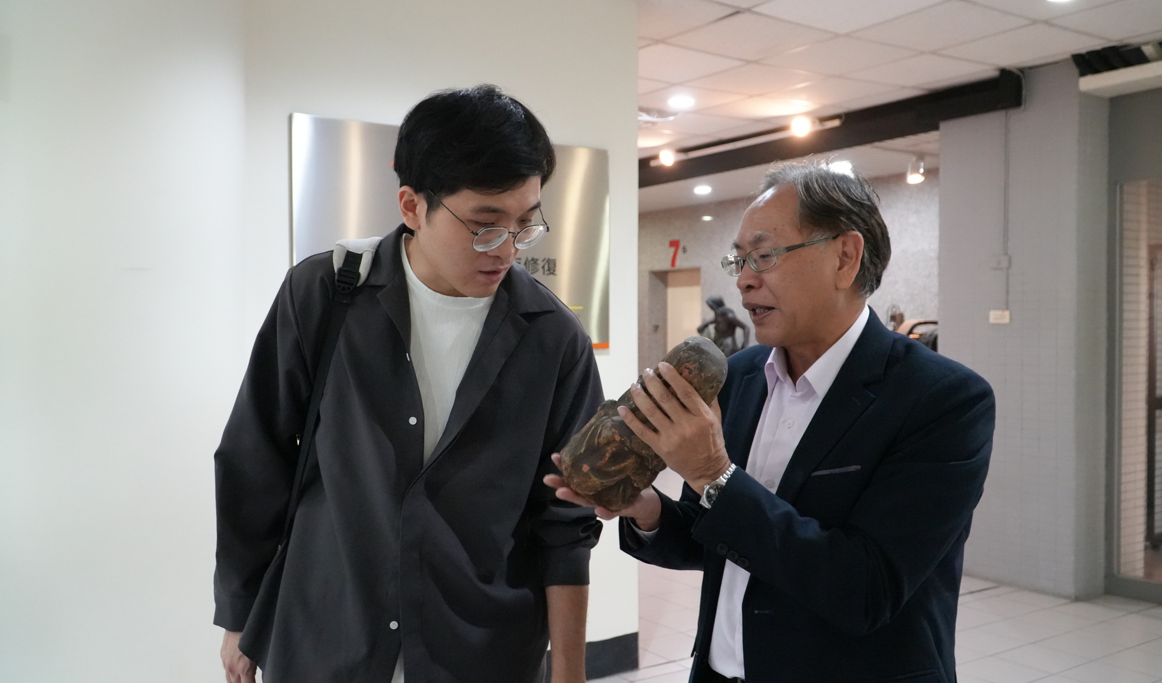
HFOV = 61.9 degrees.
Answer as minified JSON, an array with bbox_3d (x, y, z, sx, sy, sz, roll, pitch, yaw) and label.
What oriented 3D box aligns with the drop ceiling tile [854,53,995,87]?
[{"bbox_3d":[1.802,-1.460,5.209,0.600,0.020,0.600,-1,2,-33],"label":"drop ceiling tile"}]

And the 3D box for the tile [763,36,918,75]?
[{"bbox_3d":[1.295,-1.447,4.883,0.603,0.020,0.603,-1,2,-33],"label":"tile"}]

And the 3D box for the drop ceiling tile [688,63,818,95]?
[{"bbox_3d":[0.968,-1.470,5.386,0.600,0.020,0.600,-1,2,-33],"label":"drop ceiling tile"}]

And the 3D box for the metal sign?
[{"bbox_3d":[-0.417,-0.350,3.458,1.229,0.775,0.040,-1,2,-33],"label":"metal sign"}]

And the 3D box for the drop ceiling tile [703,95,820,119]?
[{"bbox_3d":[1.146,-1.499,6.220,0.600,0.020,0.600,-1,2,-33],"label":"drop ceiling tile"}]

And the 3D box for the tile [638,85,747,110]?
[{"bbox_3d":[0.640,-1.489,5.891,0.600,0.020,0.600,-1,2,-33],"label":"tile"}]

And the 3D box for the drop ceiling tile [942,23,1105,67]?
[{"bbox_3d":[2.130,-1.445,4.708,0.603,0.020,0.603,-1,2,-33],"label":"drop ceiling tile"}]

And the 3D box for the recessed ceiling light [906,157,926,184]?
[{"bbox_3d":[2.745,-1.399,7.936,0.150,0.210,0.160,0,1,19],"label":"recessed ceiling light"}]

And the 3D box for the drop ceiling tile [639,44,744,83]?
[{"bbox_3d":[0.461,-1.449,5.059,0.603,0.020,0.603,-1,2,-33],"label":"drop ceiling tile"}]

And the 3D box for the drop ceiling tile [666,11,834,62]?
[{"bbox_3d":[0.790,-1.438,4.554,0.603,0.020,0.603,-1,2,-33],"label":"drop ceiling tile"}]

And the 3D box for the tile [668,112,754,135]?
[{"bbox_3d":[0.817,-1.518,6.725,0.600,0.020,0.600,-1,2,-33],"label":"tile"}]

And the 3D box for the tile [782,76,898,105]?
[{"bbox_3d":[1.470,-1.468,5.718,0.603,0.020,0.603,-1,2,-33],"label":"tile"}]

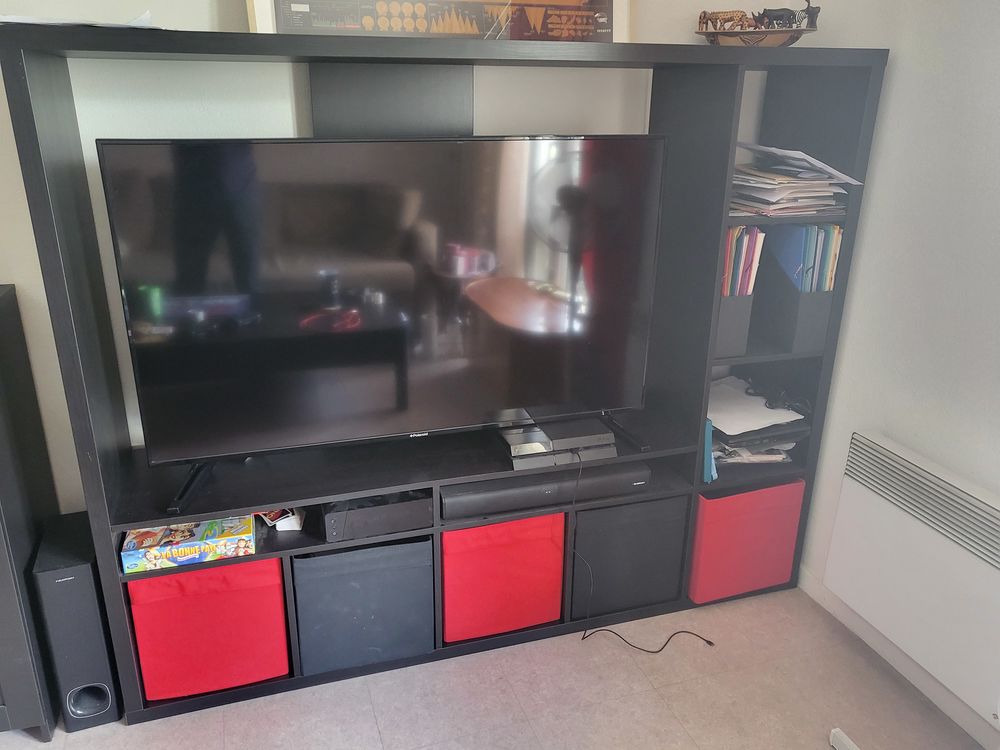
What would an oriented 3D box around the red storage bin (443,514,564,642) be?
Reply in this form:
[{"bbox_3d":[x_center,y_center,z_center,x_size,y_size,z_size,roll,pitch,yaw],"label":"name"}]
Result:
[{"bbox_3d":[-0.044,0.467,2.109,0.328,0.330,0.375,-6,21,-16],"label":"red storage bin"}]

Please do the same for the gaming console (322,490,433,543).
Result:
[{"bbox_3d":[-0.315,0.302,1.869,0.252,0.077,0.230,-6,21,-16],"label":"gaming console"}]

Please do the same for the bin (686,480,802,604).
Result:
[{"bbox_3d":[0.644,0.413,2.267,0.328,0.333,0.375,-6,21,-16],"label":"bin"}]

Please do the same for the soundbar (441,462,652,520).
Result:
[{"bbox_3d":[0.117,0.286,1.937,0.560,0.072,0.090,-5,21,-15],"label":"soundbar"}]

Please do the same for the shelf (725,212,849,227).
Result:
[{"bbox_3d":[0.645,-0.439,1.995,0.340,0.020,0.380,-6,21,-16],"label":"shelf"}]

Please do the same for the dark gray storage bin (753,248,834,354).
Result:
[{"bbox_3d":[0.773,-0.243,2.046,0.100,0.300,0.260,-6,21,-16],"label":"dark gray storage bin"}]

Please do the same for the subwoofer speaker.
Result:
[{"bbox_3d":[-0.967,0.570,1.771,0.115,0.425,0.245,-6,21,-16],"label":"subwoofer speaker"}]

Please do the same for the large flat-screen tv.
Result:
[{"bbox_3d":[-0.206,-0.195,1.788,1.243,0.710,0.070,-6,21,-16],"label":"large flat-screen tv"}]

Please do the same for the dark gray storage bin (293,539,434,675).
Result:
[{"bbox_3d":[-0.376,0.504,1.997,0.328,0.330,0.375,-6,21,-16],"label":"dark gray storage bin"}]

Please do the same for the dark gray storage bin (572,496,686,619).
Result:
[{"bbox_3d":[0.297,0.436,2.200,0.330,0.333,0.375,-6,21,-16],"label":"dark gray storage bin"}]

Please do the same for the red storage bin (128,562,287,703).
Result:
[{"bbox_3d":[-0.716,0.530,1.909,0.328,0.330,0.375,-6,21,-16],"label":"red storage bin"}]

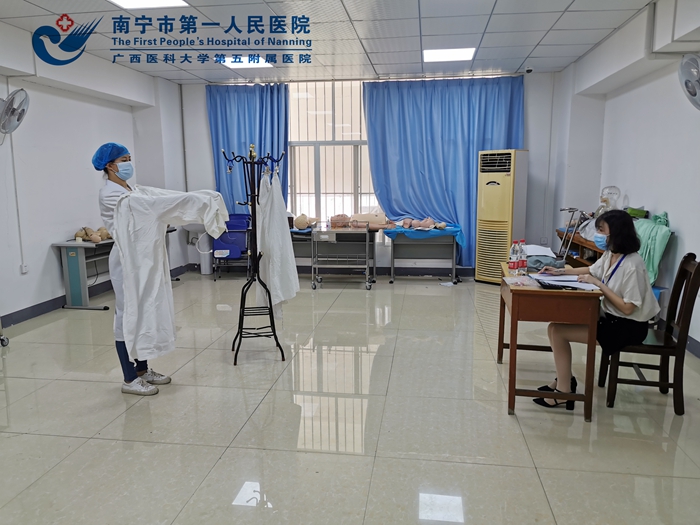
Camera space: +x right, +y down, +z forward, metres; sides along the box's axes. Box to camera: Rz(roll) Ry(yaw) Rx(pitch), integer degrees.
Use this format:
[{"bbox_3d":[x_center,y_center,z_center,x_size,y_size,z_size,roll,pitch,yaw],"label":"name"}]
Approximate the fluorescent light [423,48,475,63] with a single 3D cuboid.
[{"bbox_3d":[1.126,-2.363,6.216,0.600,0.060,0.600,1,9,8],"label":"fluorescent light"}]

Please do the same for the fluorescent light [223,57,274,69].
[{"bbox_3d":[-1.246,-2.394,6.531,0.600,0.060,0.600,1,9,8],"label":"fluorescent light"}]

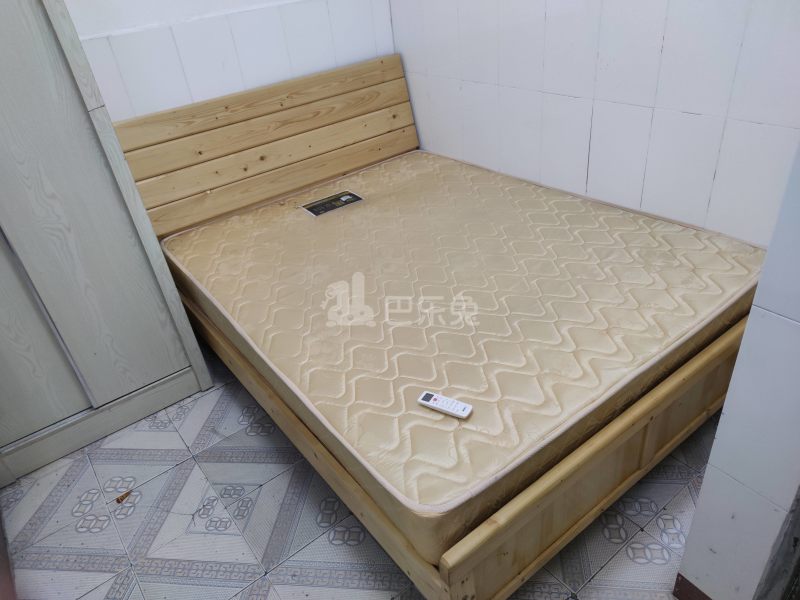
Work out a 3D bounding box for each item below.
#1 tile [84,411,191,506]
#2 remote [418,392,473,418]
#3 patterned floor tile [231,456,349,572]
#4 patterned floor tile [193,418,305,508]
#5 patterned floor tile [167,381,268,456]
[{"bbox_3d":[-0.957,0.572,2.040,0.300,0.010,0.300,-26,36,-29],"label":"tile"},{"bbox_3d":[0.109,0.258,1.345,0.129,0.018,0.041,13,37,29],"label":"remote"},{"bbox_3d":[-0.354,0.674,1.761,0.300,0.010,0.300,-26,36,-28],"label":"patterned floor tile"},{"bbox_3d":[-0.535,0.564,1.974,0.300,0.010,0.300,-26,36,-28],"label":"patterned floor tile"},{"bbox_3d":[-0.716,0.455,2.186,0.300,0.010,0.300,-26,36,-28],"label":"patterned floor tile"}]

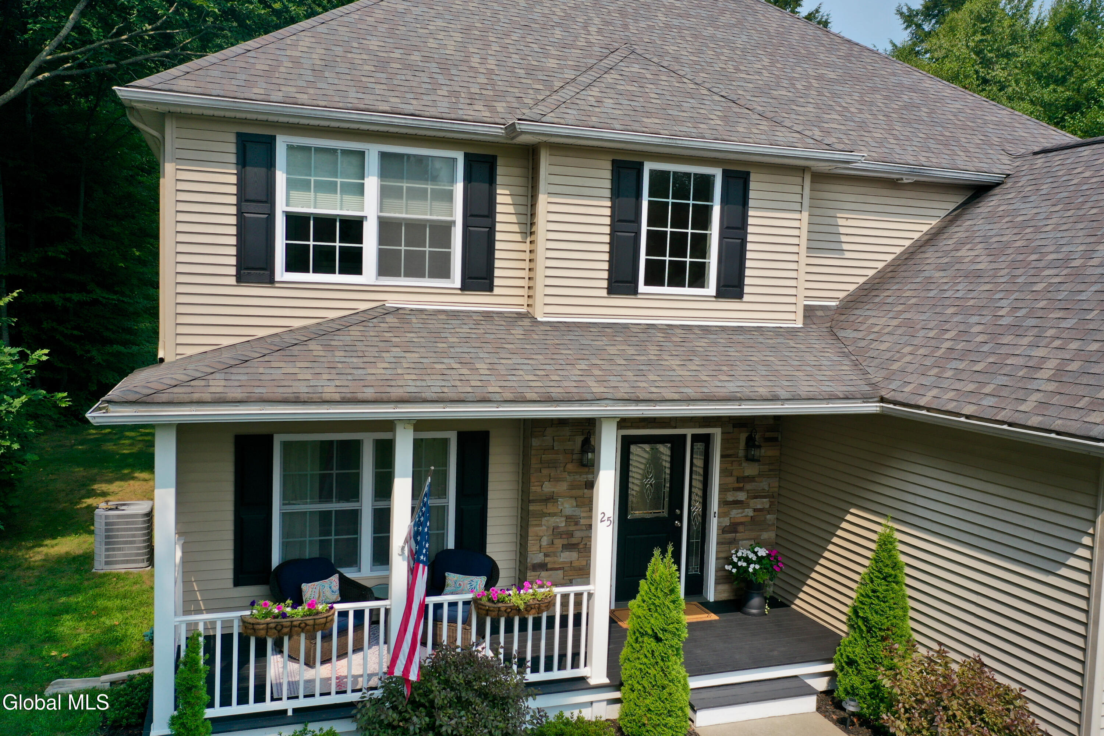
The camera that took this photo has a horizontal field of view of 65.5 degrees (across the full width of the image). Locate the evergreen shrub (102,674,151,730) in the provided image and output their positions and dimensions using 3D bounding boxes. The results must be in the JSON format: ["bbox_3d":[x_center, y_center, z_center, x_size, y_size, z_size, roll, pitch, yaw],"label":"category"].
[{"bbox_3d":[-3.918,3.009,7.964,0.530,0.430,0.600,0,4,-19],"label":"evergreen shrub"}]

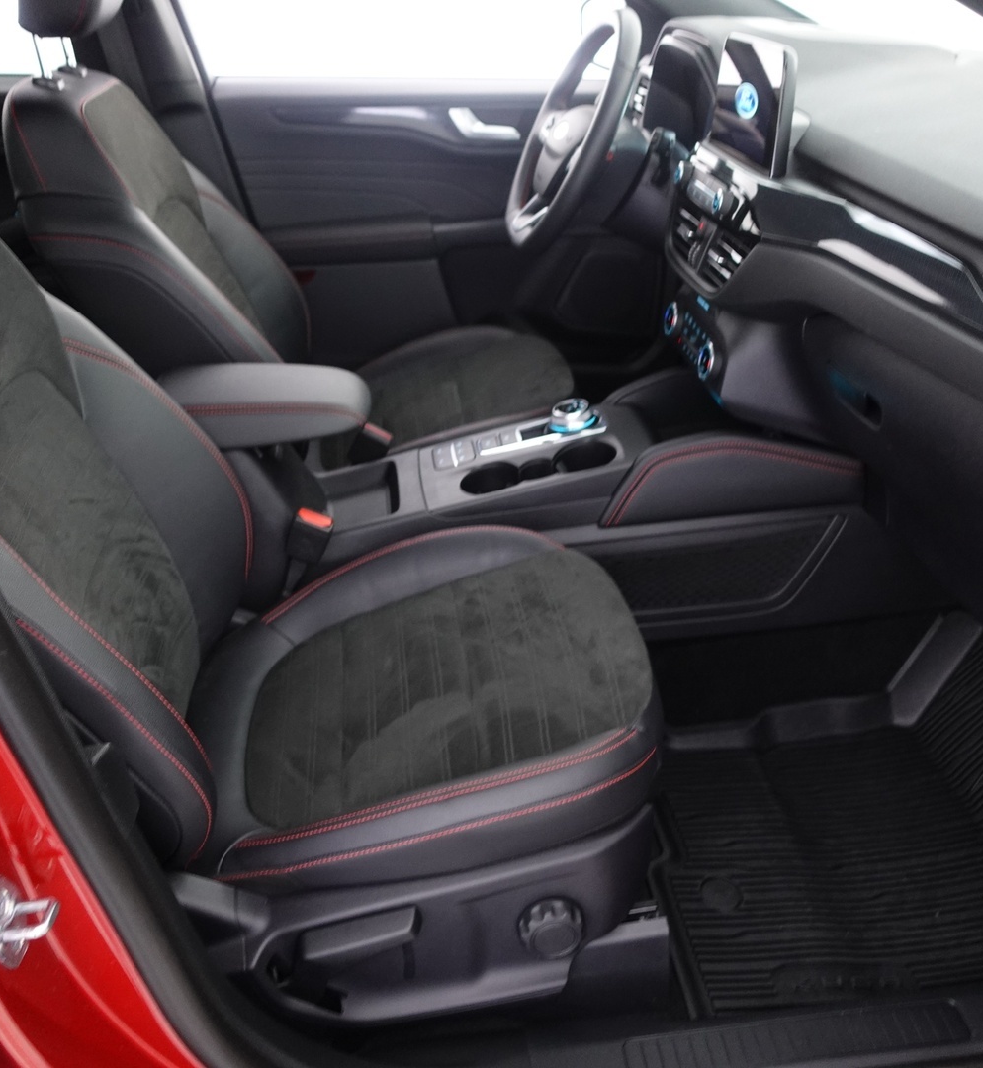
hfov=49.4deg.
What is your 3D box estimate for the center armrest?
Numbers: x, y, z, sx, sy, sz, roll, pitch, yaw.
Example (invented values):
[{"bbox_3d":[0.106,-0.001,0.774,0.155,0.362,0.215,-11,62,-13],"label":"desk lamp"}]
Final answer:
[{"bbox_3d":[-0.308,-0.168,1.320,0.320,0.072,0.175,-3,29,-6],"label":"center armrest"}]

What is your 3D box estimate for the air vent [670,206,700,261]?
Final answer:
[{"bbox_3d":[0.247,-0.377,1.342,0.030,0.063,0.080,-3,29,-6],"label":"air vent"}]

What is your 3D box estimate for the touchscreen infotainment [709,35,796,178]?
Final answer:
[{"bbox_3d":[0.294,-0.495,1.219,0.025,0.132,0.216,-1,29,-7],"label":"touchscreen infotainment"}]

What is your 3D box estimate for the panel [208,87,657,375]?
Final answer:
[{"bbox_3d":[-0.050,-0.530,1.964,0.870,0.570,0.140,-3,29,-6],"label":"panel"}]

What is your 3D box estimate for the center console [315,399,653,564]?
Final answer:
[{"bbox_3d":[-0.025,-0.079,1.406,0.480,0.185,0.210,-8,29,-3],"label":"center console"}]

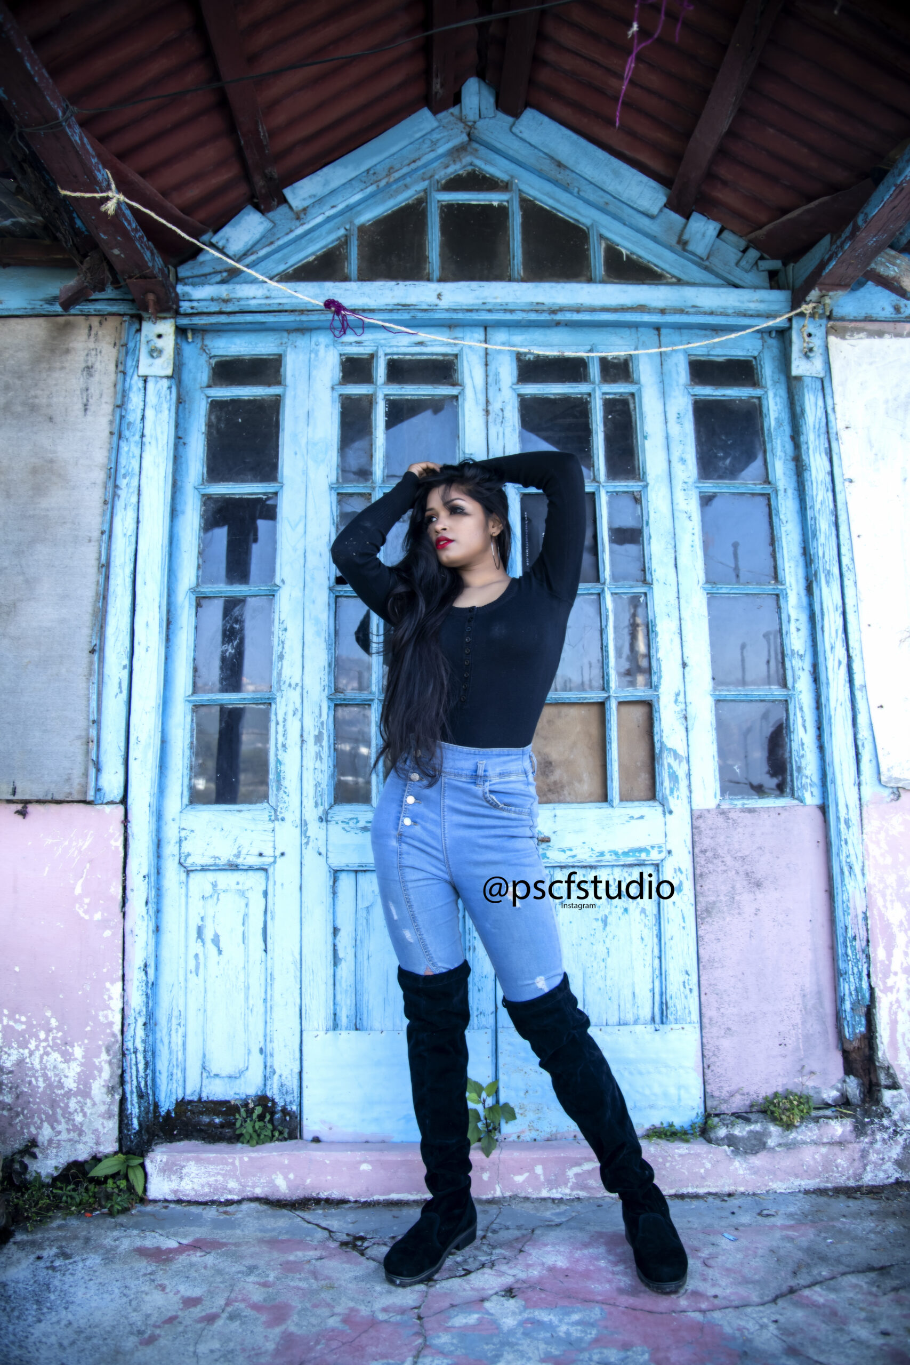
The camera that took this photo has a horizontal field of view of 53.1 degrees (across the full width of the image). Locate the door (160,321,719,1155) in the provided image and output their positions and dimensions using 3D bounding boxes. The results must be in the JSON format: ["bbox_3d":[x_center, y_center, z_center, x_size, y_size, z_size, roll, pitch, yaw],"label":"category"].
[{"bbox_3d":[-0.067,0.053,2.340,1.296,2.071,0.080,0,-9,-1],"label":"door"}]

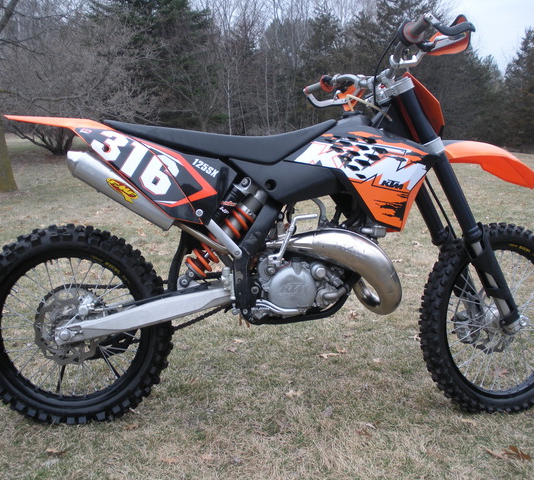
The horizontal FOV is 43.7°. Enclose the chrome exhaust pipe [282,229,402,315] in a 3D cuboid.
[{"bbox_3d":[0.226,0.105,2.192,0.426,0.284,0.223,0,6,-6],"label":"chrome exhaust pipe"}]

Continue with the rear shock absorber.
[{"bbox_3d":[-0.146,-0.028,2.200,0.132,0.447,0.102,43,1,-9],"label":"rear shock absorber"}]

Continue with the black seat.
[{"bbox_3d":[-0.149,-0.328,2.197,0.761,0.152,0.193,0,6,-6],"label":"black seat"}]

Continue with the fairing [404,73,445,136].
[{"bbox_3d":[0.522,-0.449,2.282,0.091,0.254,0.223,-22,6,-22],"label":"fairing"}]

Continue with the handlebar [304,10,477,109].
[{"bbox_3d":[0.389,-0.562,2.231,0.233,0.188,0.832,0,-2,-23],"label":"handlebar"}]

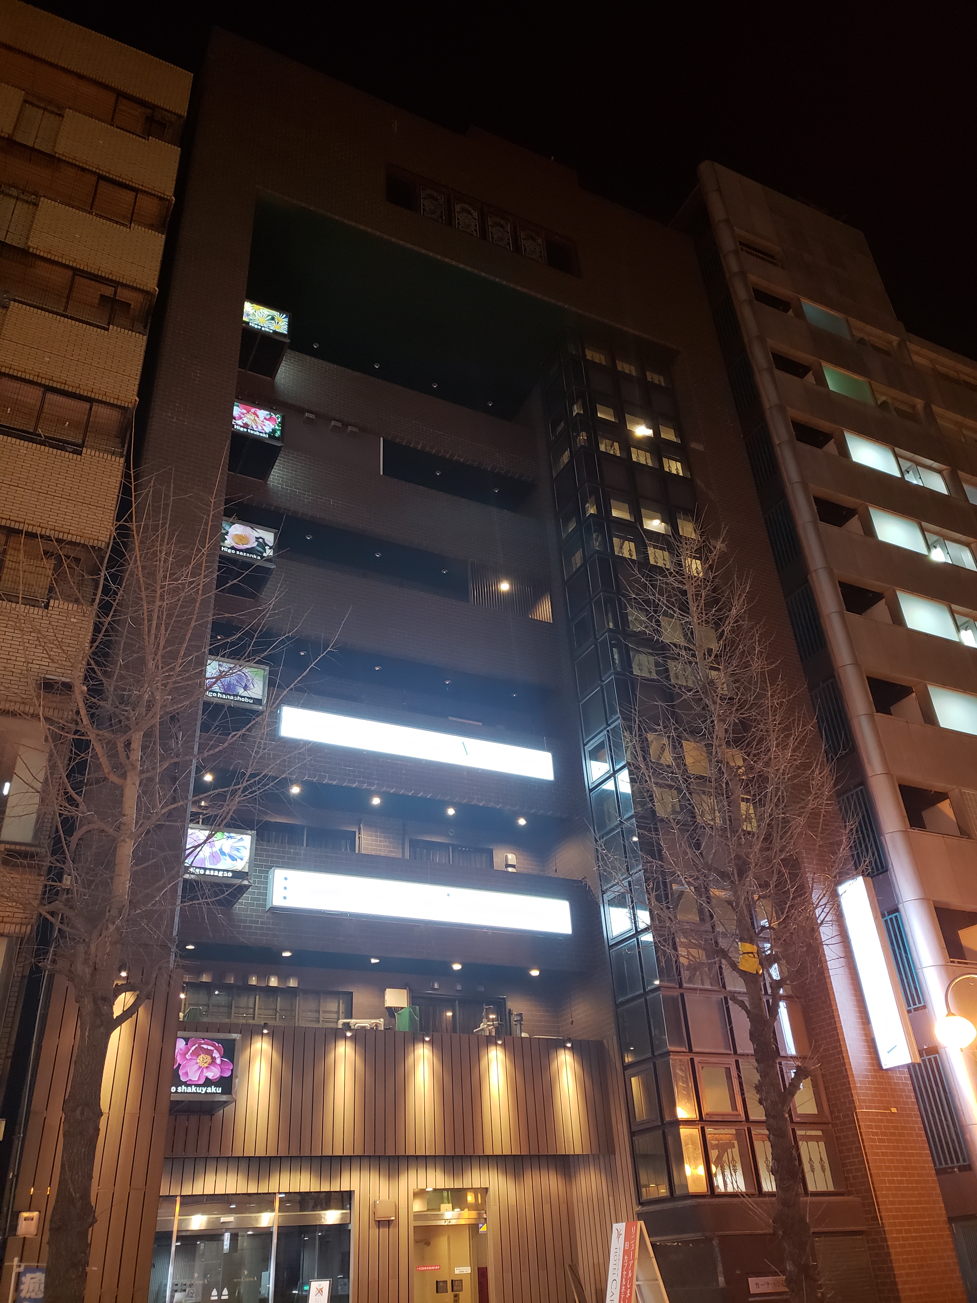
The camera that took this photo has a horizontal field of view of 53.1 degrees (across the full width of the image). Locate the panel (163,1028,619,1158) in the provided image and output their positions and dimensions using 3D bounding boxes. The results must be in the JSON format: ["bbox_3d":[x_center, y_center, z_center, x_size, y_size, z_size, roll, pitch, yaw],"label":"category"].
[{"bbox_3d":[-1.345,6.926,15.417,7.650,1.806,0.200,12,-35,-24],"label":"panel"}]

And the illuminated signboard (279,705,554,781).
[{"bbox_3d":[-1.230,1.813,18.590,5.580,0.612,0.200,12,-35,-24],"label":"illuminated signboard"}]

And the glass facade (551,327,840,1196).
[{"bbox_3d":[3.557,0.666,20.454,3.040,18.872,1.270,12,-35,-24],"label":"glass facade"}]

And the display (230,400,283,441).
[{"bbox_3d":[-4.687,-4.559,19.542,1.140,0.838,0.200,12,-35,-24],"label":"display"}]

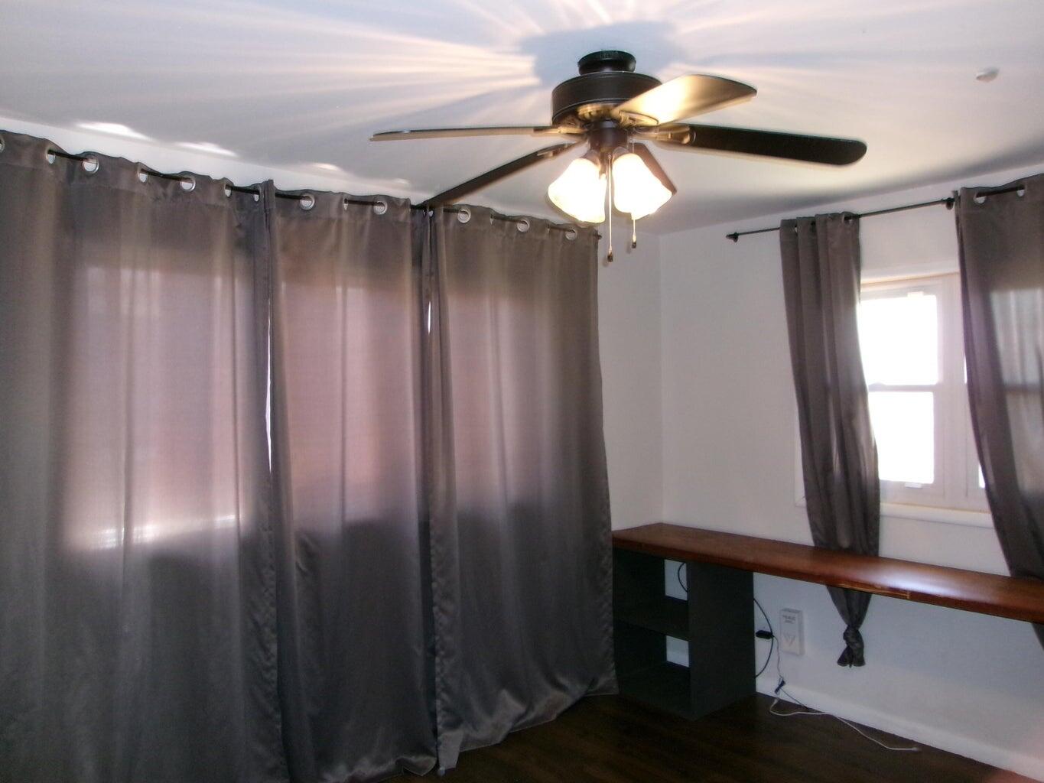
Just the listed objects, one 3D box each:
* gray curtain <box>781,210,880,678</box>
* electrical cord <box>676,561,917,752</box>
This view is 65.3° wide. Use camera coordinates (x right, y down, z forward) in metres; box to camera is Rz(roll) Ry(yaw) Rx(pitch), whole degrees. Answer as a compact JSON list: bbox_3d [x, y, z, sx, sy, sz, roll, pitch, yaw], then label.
[{"bbox_3d":[1.430,0.214,3.788,0.140,2.100,0.460,-1,1,-42],"label":"gray curtain"},{"bbox_3d":[1.264,1.235,3.979,0.170,0.630,1.300,-1,1,-42],"label":"electrical cord"}]

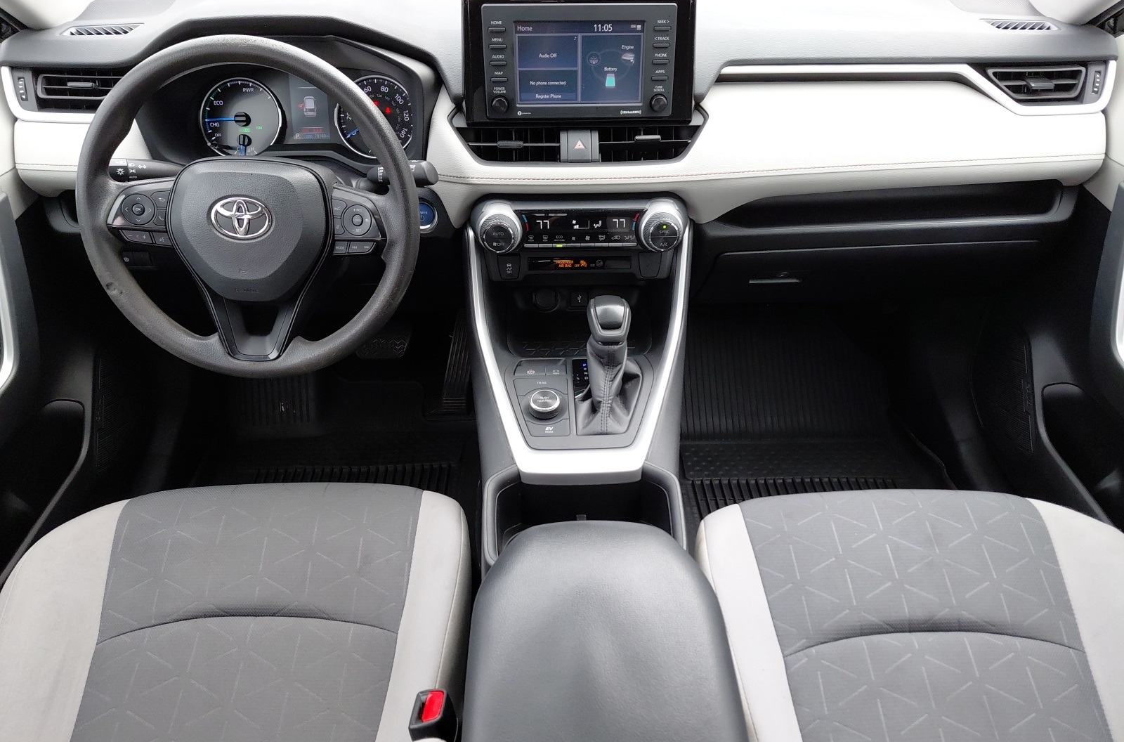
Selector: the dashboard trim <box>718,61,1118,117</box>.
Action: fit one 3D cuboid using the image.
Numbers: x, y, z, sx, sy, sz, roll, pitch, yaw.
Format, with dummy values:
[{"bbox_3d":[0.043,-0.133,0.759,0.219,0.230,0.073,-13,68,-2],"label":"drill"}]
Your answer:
[{"bbox_3d":[0.456,-0.355,1.035,0.523,0.065,0.060,-1,28,-2],"label":"dashboard trim"}]

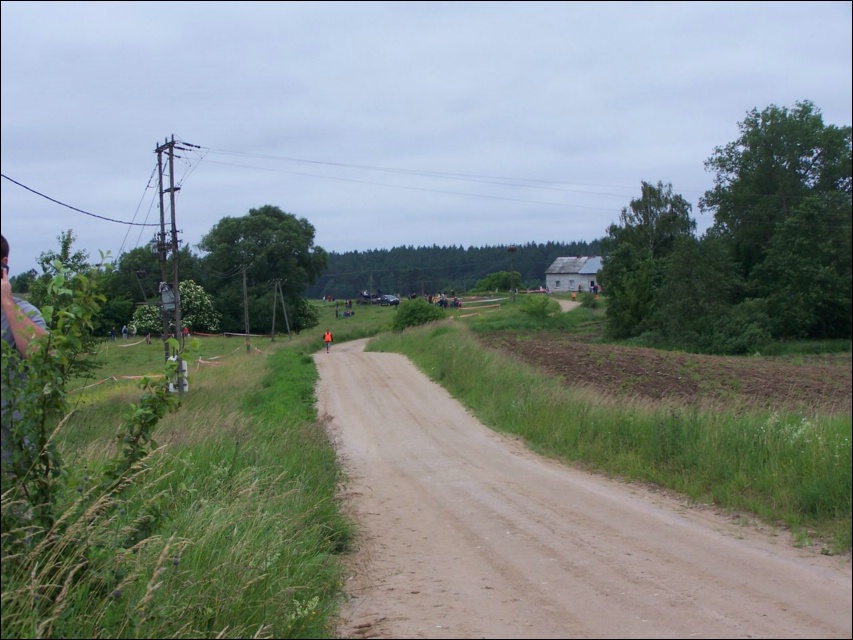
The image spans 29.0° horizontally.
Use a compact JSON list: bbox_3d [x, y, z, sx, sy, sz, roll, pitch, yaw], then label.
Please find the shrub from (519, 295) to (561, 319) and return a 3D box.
[{"bbox_3d":[12.729,-1.521,186.000,4.700,2.700,4.300,-2,1,0],"label":"shrub"}]

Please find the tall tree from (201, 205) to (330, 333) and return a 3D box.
[{"bbox_3d":[-25.029,-7.860,252.000,19.200,19.300,18.000,-2,1,0],"label":"tall tree"}]

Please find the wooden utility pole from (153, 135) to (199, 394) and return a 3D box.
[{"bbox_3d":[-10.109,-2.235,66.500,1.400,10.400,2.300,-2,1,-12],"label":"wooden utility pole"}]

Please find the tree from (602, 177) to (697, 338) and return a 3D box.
[{"bbox_3d":[19.139,-5.326,143.000,8.000,13.400,8.000,-2,1,0],"label":"tree"}]

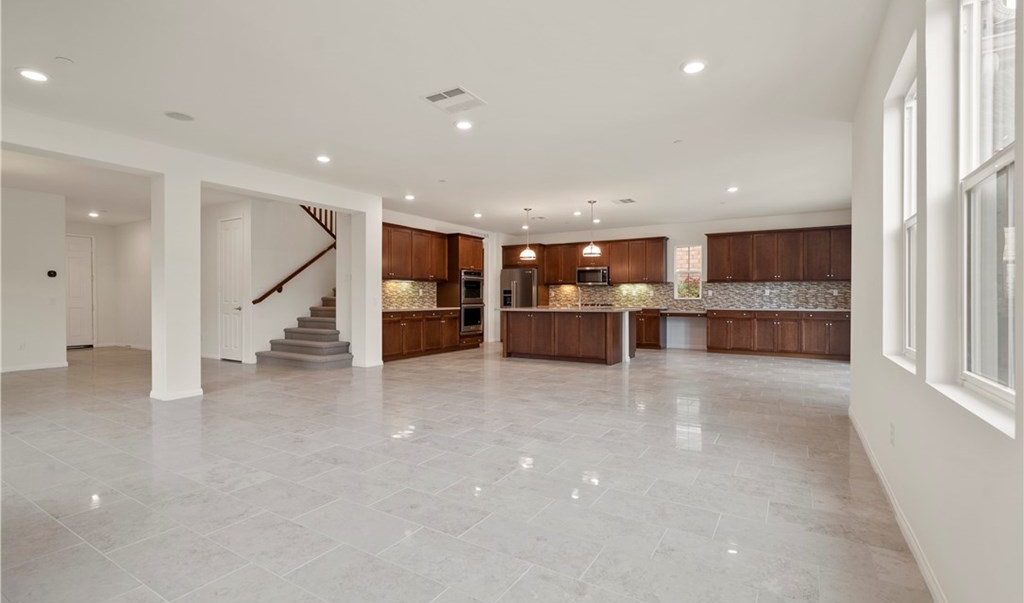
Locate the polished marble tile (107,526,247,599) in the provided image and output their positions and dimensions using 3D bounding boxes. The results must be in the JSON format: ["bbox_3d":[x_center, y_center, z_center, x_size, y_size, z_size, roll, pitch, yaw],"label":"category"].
[{"bbox_3d":[-1.413,1.094,1.924,0.601,0.012,0.298,0,0,32],"label":"polished marble tile"}]

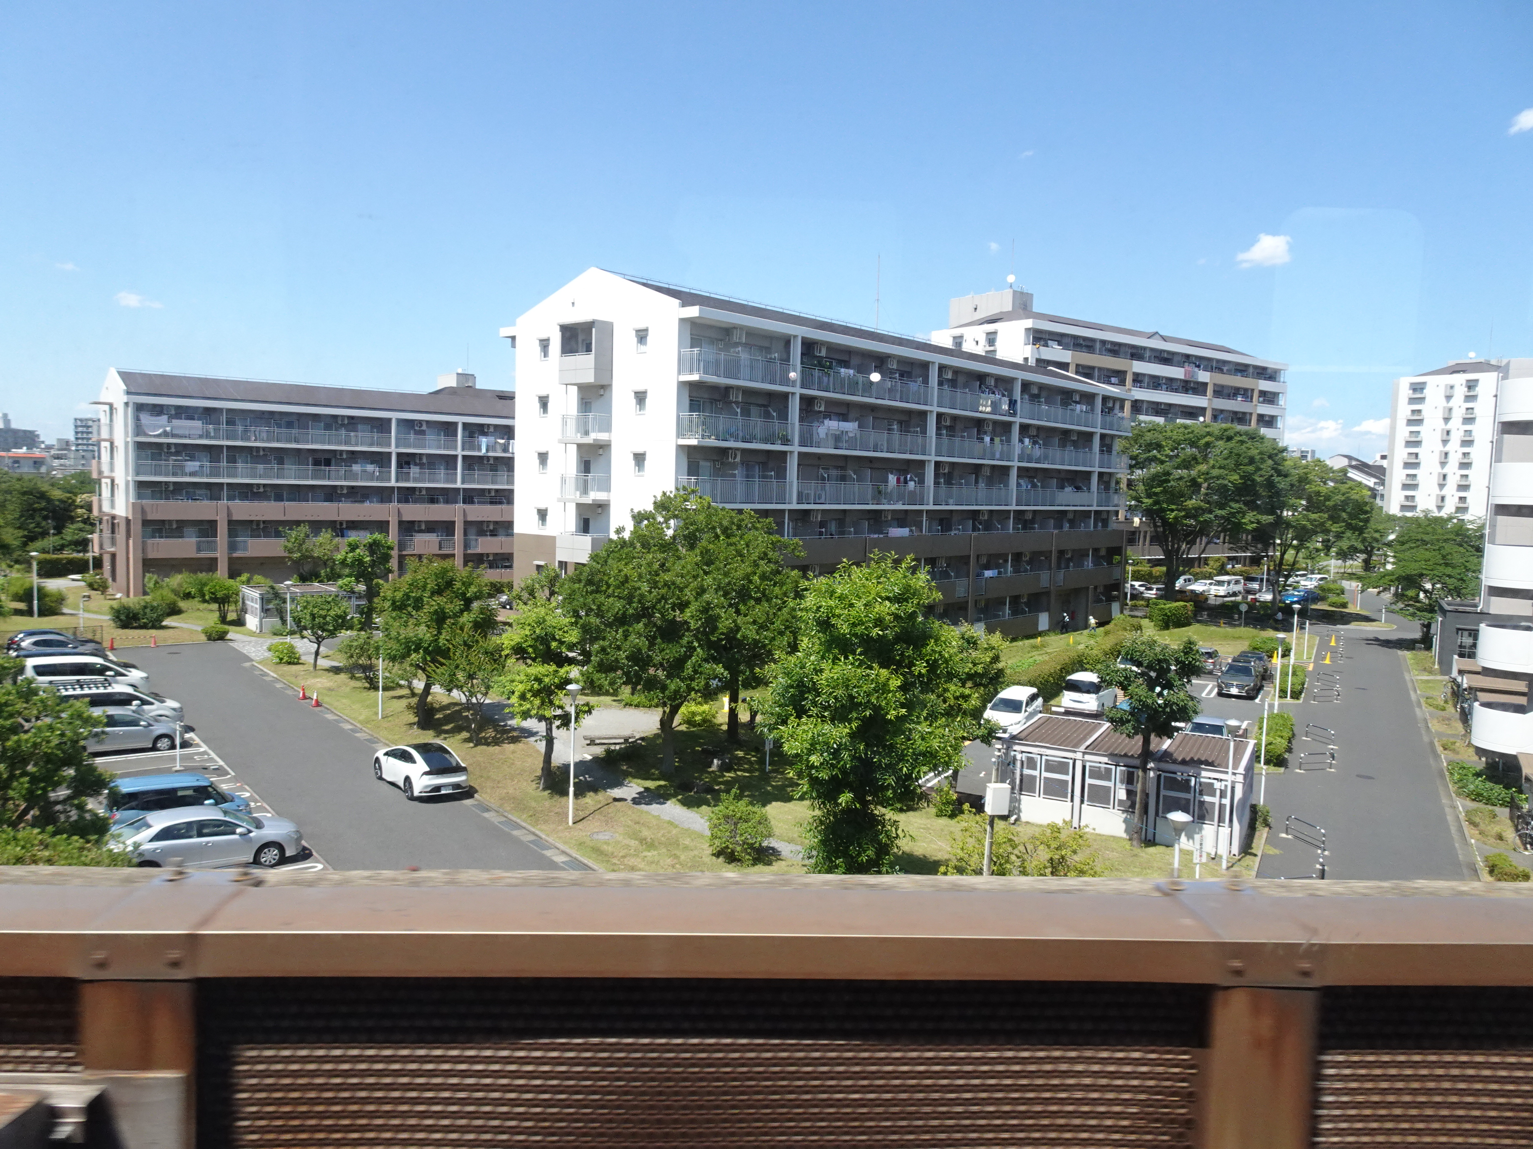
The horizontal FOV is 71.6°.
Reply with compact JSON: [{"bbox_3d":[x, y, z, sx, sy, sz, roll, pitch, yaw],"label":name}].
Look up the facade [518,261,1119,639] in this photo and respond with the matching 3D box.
[{"bbox_3d":[6.930,-6.084,69.842,14.500,19.650,48.220,6,7,41],"label":"facade"}]

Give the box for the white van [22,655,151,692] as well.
[{"bbox_3d":[-29.482,4.559,45.918,4.650,1.850,1.720,-2,6,-35],"label":"white van"}]

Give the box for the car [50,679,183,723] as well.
[{"bbox_3d":[-24.391,5.060,39.497,4.750,1.850,1.780,-2,6,-37],"label":"car"}]

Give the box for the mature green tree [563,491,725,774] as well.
[{"bbox_3d":[-4.075,2.037,36.314,5.752,9.782,5.752,1,5,-6],"label":"mature green tree"}]

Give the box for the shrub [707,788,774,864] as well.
[{"bbox_3d":[-0.677,6.663,28.081,1.750,1.950,1.700,2,5,0],"label":"shrub"}]

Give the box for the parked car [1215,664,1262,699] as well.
[{"bbox_3d":[24.799,5.294,55.456,1.800,1.600,4.450,4,5,28],"label":"parked car"}]

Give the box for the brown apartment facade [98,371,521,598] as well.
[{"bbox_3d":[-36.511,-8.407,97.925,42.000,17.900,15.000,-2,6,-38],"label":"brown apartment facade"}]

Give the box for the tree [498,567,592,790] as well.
[{"bbox_3d":[-7.087,3.503,34.304,3.200,6.900,3.200,2,5,0],"label":"tree"}]

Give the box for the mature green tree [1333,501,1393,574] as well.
[{"bbox_3d":[84.105,-5.359,150.272,9.170,10.170,9.170,4,6,29],"label":"mature green tree"}]

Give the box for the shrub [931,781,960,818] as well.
[{"bbox_3d":[5.470,6.879,32.500,0.870,1.130,0.850,2,5,0],"label":"shrub"}]

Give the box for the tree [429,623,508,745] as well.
[{"bbox_3d":[-11.111,4.115,39.754,2.971,4.650,2.971,0,5,-16],"label":"tree"}]

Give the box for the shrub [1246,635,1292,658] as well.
[{"bbox_3d":[32.089,4.601,67.925,2.600,1.350,2.400,2,5,0],"label":"shrub"}]

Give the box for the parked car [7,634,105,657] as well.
[{"bbox_3d":[-35.872,3.884,53.568,4.250,1.530,1.780,-2,6,-35],"label":"parked car"}]

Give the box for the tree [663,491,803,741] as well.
[{"bbox_3d":[-1.370,1.689,41.463,5.615,9.766,5.615,2,5,-2],"label":"tree"}]

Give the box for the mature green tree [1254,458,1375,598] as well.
[{"bbox_3d":[50.616,-3.529,97.416,11.000,13.600,11.000,2,5,0],"label":"mature green tree"}]

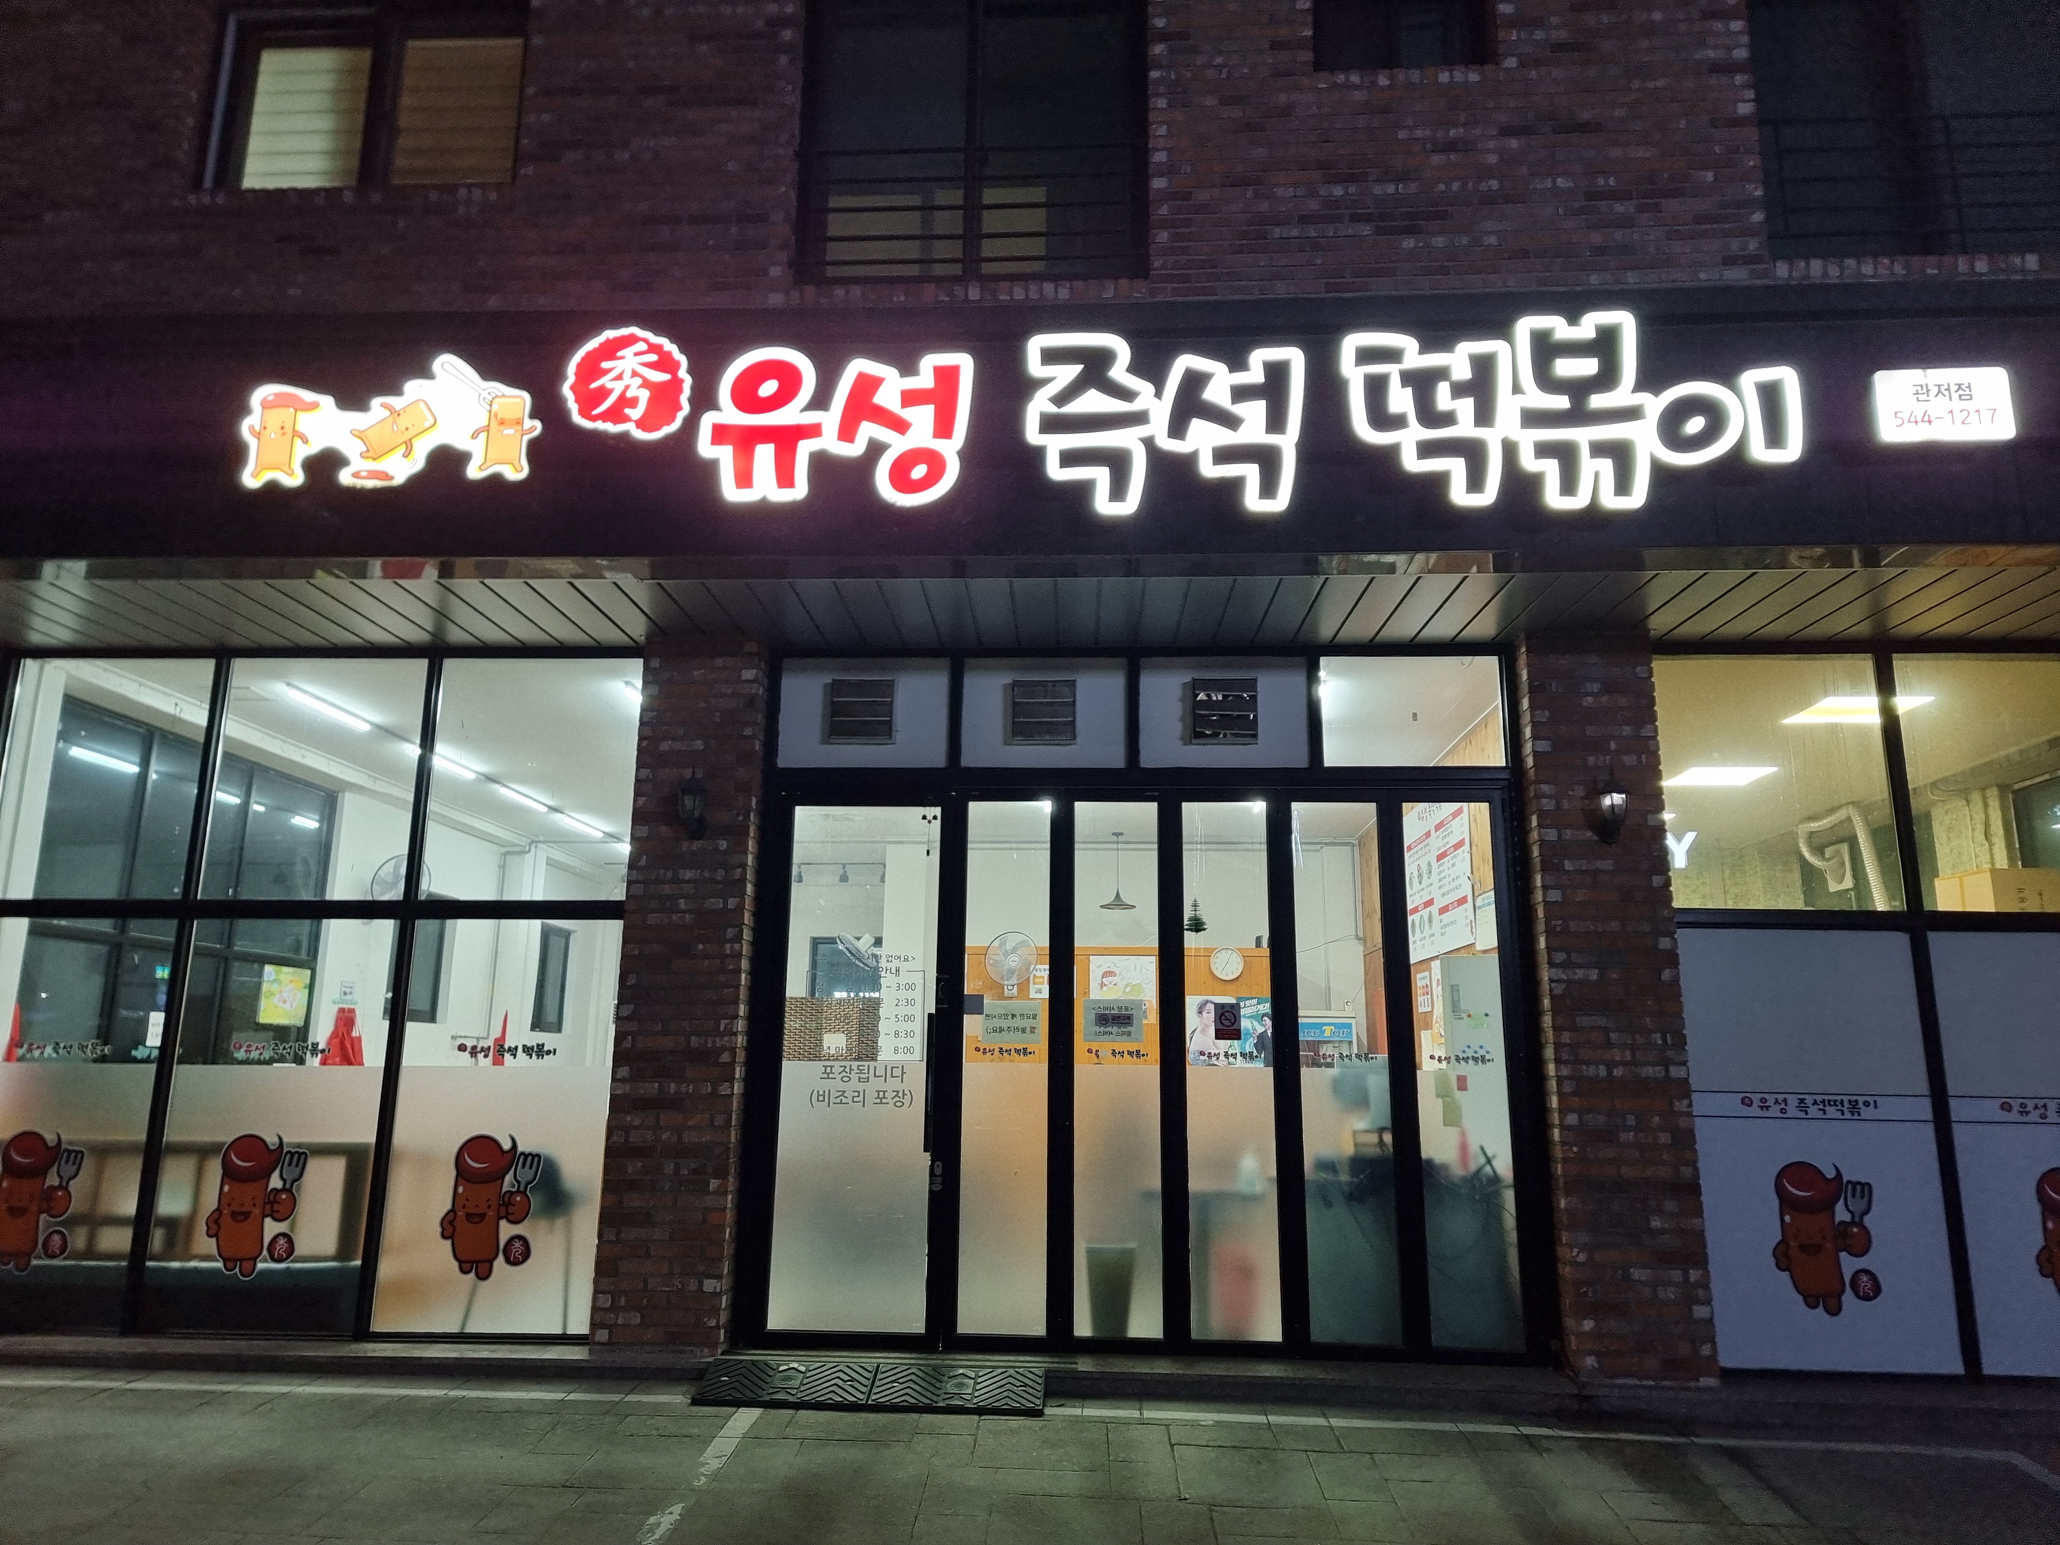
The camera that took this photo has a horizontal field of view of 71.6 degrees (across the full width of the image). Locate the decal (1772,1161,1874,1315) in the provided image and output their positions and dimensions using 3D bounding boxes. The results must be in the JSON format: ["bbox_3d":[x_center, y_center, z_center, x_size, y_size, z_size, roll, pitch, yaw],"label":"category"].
[{"bbox_3d":[3.699,2.168,6.658,0.474,0.704,0.010,0,-12,3],"label":"decal"}]

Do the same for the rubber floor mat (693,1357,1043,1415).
[{"bbox_3d":[-0.671,2.632,6.116,1.467,0.107,0.310,0,-12,3],"label":"rubber floor mat"}]

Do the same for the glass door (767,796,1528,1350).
[{"bbox_3d":[0.520,1.403,6.999,3.707,2.710,0.070,0,-12,3],"label":"glass door"}]

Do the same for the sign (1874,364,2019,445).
[{"bbox_3d":[3.807,-1.516,5.977,0.551,0.318,0.100,0,-12,3],"label":"sign"}]

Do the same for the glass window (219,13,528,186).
[{"bbox_3d":[-3.412,-3.531,7.526,1.521,1.085,0.090,0,-12,3],"label":"glass window"}]

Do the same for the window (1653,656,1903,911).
[{"bbox_3d":[3.692,0.042,7.119,1.137,1.300,0.040,0,-12,3],"label":"window"}]

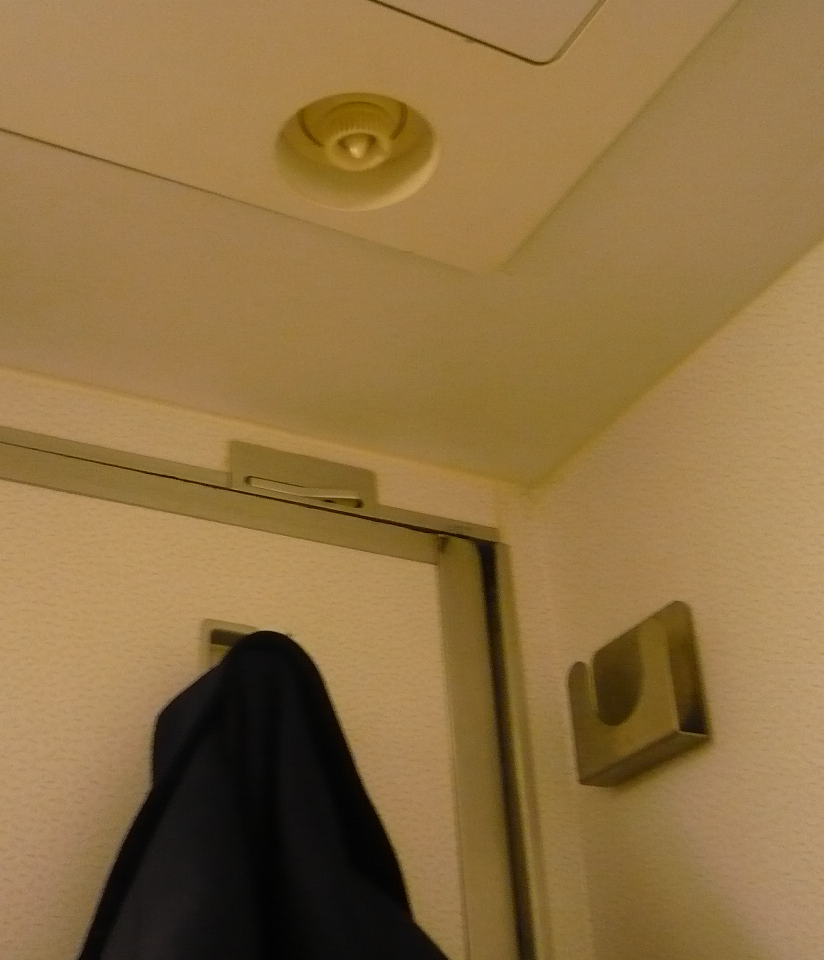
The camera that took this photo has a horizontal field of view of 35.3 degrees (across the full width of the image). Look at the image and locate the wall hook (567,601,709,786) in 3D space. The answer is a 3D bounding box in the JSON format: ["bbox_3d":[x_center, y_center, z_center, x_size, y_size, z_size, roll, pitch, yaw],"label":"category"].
[{"bbox_3d":[0.100,0.095,0.583,0.018,0.065,0.075,11,-31,-25],"label":"wall hook"}]

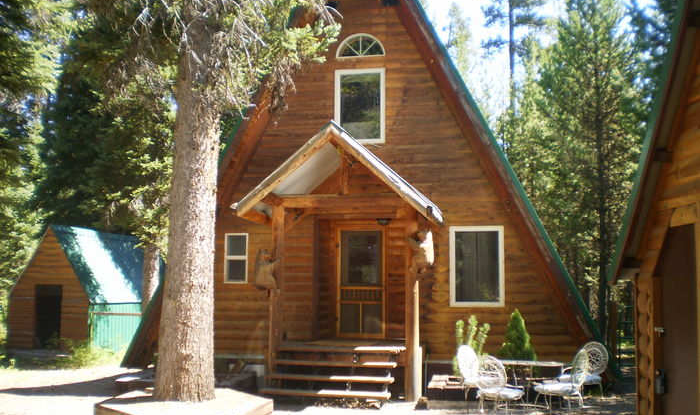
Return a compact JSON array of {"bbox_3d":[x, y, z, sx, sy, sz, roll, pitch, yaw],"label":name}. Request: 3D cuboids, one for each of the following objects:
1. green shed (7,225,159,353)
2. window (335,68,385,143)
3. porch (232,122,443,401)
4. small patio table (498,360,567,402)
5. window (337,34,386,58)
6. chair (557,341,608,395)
[{"bbox_3d":[-7.861,2.420,21.817,2.500,3.438,3.400,-1,-6,14],"label":"green shed"},{"bbox_3d":[0.173,-1.757,12.680,0.893,1.337,0.100,-1,-6,10],"label":"window"},{"bbox_3d":[-0.078,0.886,11.775,3.226,4.259,1.800,-1,-6,10],"label":"porch"},{"bbox_3d":[2.441,2.464,9.764,0.920,0.730,0.920,-1,-6,10],"label":"small patio table"},{"bbox_3d":[0.193,-2.848,12.794,0.867,0.429,0.100,-1,-6,10],"label":"window"},{"bbox_3d":[3.383,2.458,10.686,0.620,0.950,0.580,4,-7,-34],"label":"chair"}]

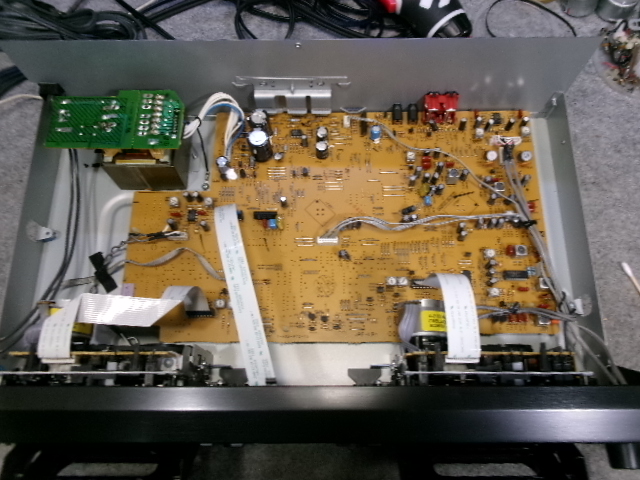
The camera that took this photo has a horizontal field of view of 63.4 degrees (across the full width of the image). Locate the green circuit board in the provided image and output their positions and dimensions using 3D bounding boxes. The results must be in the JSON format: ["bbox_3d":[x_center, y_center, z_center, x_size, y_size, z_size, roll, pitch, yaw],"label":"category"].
[{"bbox_3d":[-0.157,-0.094,0.403,0.103,0.004,0.051,0,72,1],"label":"green circuit board"}]

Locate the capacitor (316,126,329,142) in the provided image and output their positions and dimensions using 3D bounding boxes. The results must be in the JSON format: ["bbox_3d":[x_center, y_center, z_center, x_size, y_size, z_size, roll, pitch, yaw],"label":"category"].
[{"bbox_3d":[0.002,-0.088,0.441,0.010,0.013,0.010,0,72,1],"label":"capacitor"}]

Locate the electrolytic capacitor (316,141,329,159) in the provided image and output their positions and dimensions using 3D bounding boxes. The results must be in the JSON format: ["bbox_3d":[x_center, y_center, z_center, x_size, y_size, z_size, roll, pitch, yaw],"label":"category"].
[{"bbox_3d":[0.002,-0.075,0.437,0.010,0.013,0.010,0,72,1],"label":"electrolytic capacitor"}]

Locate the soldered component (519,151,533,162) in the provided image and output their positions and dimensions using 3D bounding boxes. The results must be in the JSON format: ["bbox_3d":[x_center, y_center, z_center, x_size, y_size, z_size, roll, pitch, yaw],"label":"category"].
[{"bbox_3d":[0.173,-0.069,0.436,0.009,0.007,0.009,0,72,1],"label":"soldered component"}]

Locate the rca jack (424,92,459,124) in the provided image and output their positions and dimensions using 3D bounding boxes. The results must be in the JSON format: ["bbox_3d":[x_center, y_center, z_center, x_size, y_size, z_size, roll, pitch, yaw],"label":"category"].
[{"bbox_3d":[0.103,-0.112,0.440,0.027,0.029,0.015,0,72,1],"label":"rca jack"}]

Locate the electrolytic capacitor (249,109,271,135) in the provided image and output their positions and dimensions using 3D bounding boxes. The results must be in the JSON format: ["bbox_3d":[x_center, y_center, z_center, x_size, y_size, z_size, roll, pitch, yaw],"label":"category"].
[{"bbox_3d":[-0.050,-0.098,0.438,0.014,0.025,0.014,0,72,1],"label":"electrolytic capacitor"}]

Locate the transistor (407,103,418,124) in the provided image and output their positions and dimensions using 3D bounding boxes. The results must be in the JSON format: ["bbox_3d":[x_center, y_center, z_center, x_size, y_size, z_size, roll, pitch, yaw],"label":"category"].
[{"bbox_3d":[0.081,-0.108,0.447,0.009,0.012,0.013,0,72,1],"label":"transistor"}]

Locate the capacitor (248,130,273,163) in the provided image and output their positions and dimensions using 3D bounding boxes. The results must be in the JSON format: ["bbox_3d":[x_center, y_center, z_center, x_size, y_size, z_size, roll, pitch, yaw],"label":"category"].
[{"bbox_3d":[-0.050,-0.078,0.431,0.015,0.027,0.015,0,72,1],"label":"capacitor"}]

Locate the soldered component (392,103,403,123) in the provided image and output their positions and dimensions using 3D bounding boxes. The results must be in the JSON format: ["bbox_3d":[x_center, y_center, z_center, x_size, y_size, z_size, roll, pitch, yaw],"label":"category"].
[{"bbox_3d":[0.066,-0.106,0.439,0.007,0.010,0.013,0,72,0],"label":"soldered component"}]

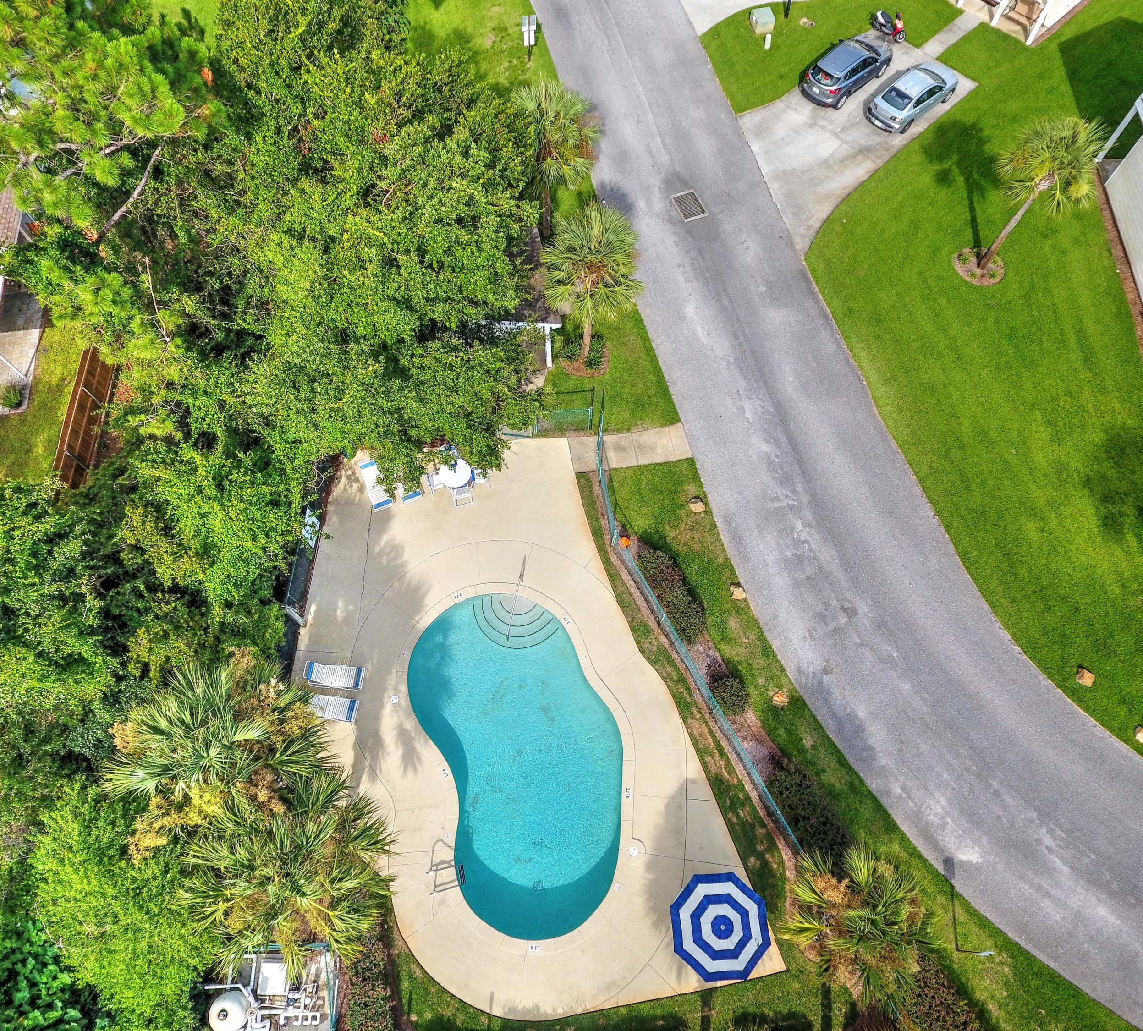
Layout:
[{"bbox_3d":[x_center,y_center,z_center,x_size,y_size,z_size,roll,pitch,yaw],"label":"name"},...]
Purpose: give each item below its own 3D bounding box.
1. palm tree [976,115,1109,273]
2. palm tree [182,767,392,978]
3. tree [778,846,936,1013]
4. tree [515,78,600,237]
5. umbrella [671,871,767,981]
[{"bbox_3d":[15.400,-10.498,27.333,3.400,5.800,3.400,0,66,0],"label":"palm tree"},{"bbox_3d":[-6.099,8.303,18.601,4.200,6.200,4.200,0,64,0],"label":"palm tree"},{"bbox_3d":[6.459,9.717,19.091,3.500,4.300,3.500,0,66,0],"label":"tree"},{"bbox_3d":[-0.625,-12.297,28.287,3.100,6.100,3.100,0,64,0],"label":"tree"},{"bbox_3d":[3.606,10.260,19.913,2.420,2.420,2.420,0,66,0],"label":"umbrella"}]

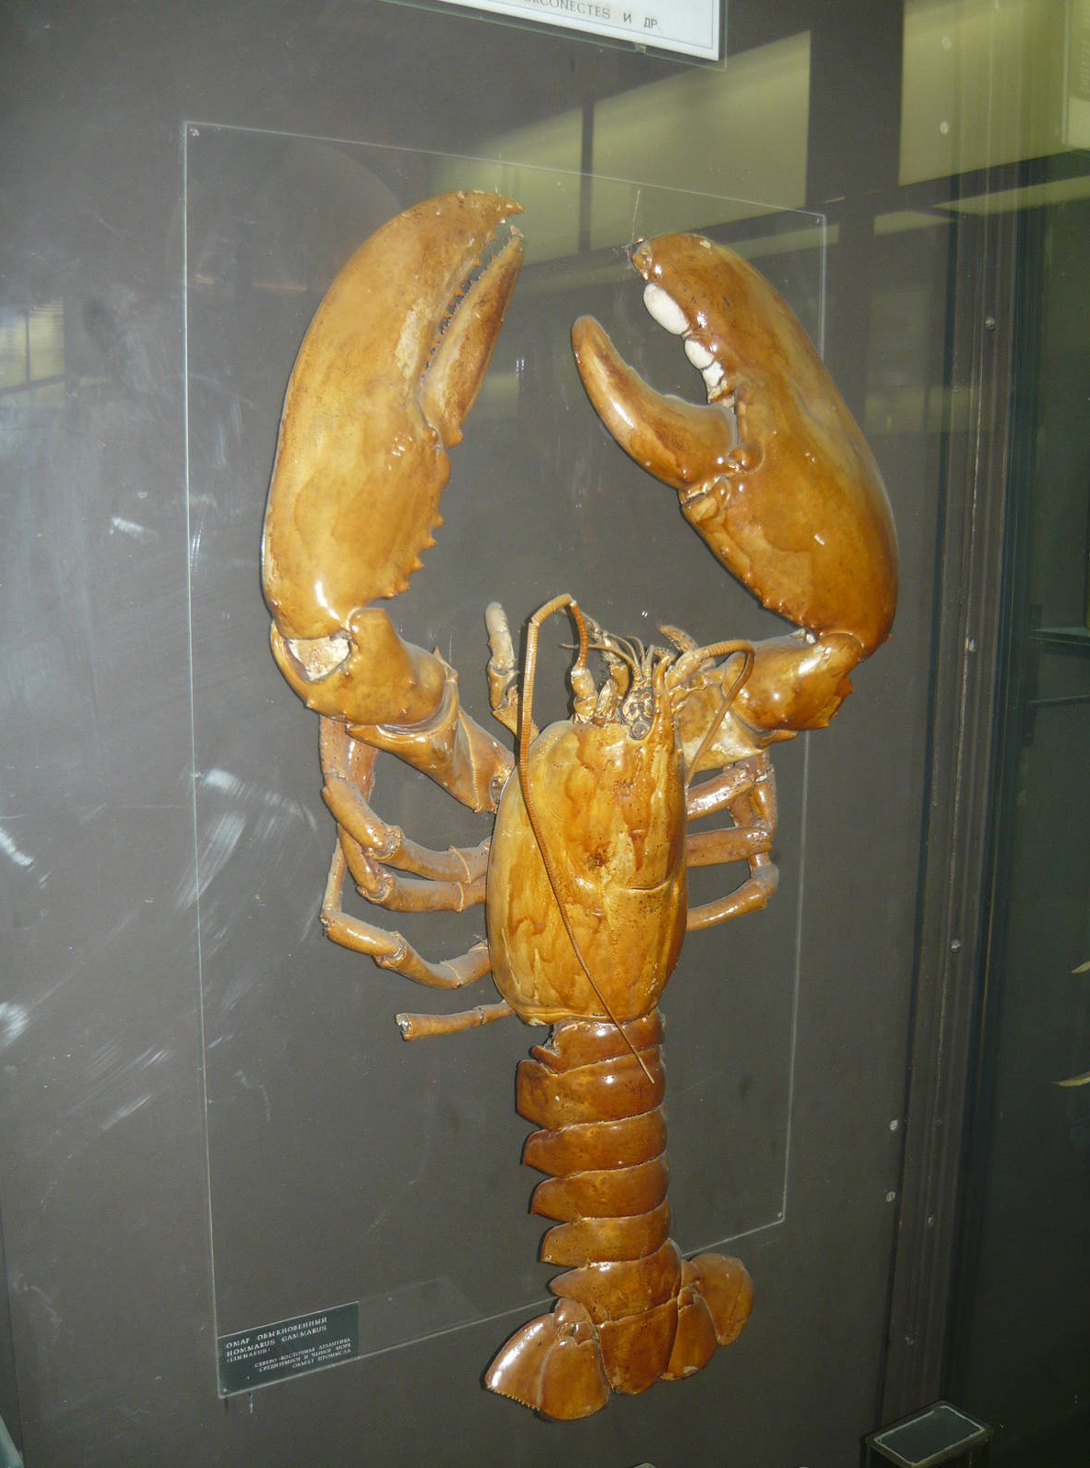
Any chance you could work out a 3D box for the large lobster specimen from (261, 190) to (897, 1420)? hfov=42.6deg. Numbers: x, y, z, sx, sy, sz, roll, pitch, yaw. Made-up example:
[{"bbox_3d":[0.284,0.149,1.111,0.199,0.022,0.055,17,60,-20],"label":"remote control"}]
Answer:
[{"bbox_3d":[0.043,0.075,0.872,0.442,0.770,0.134,-4,10,-30],"label":"large lobster specimen"}]

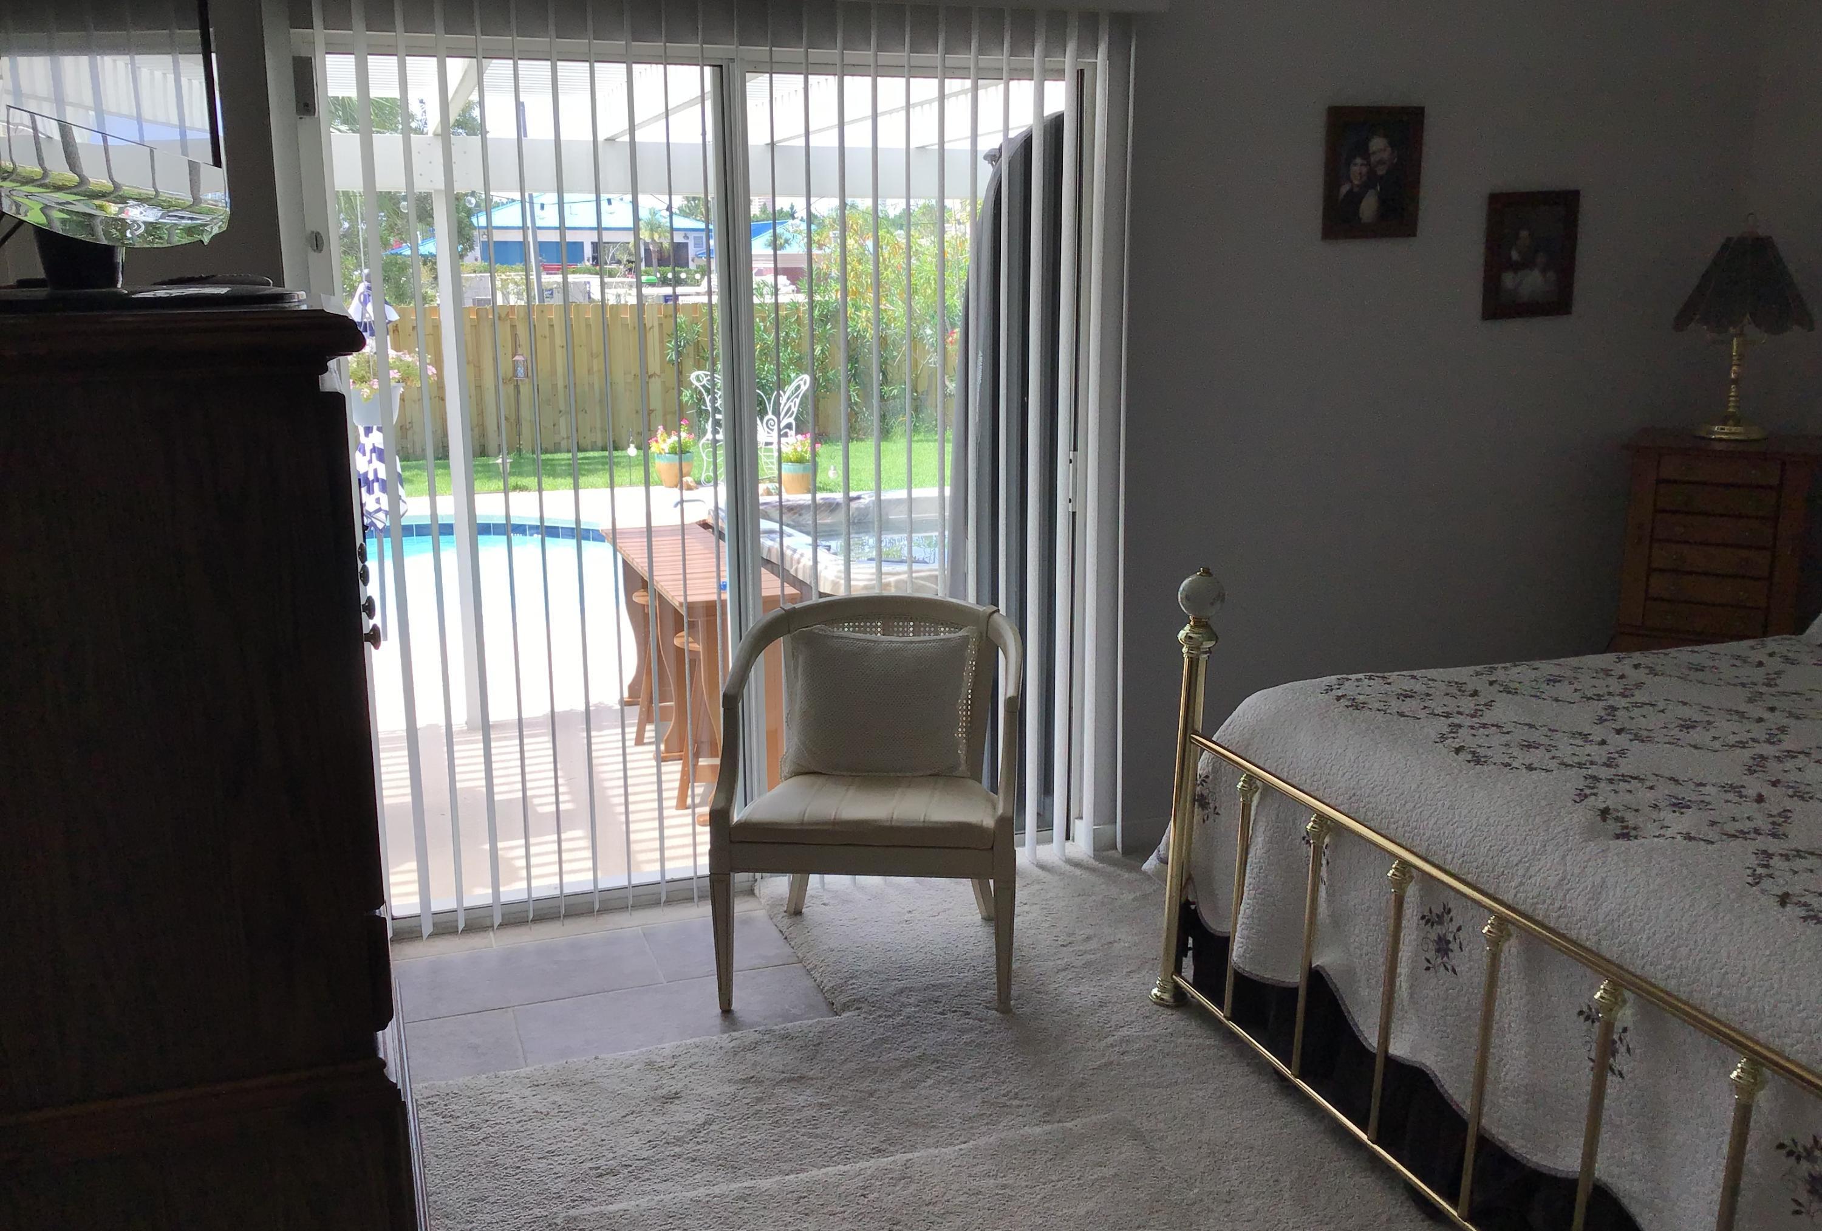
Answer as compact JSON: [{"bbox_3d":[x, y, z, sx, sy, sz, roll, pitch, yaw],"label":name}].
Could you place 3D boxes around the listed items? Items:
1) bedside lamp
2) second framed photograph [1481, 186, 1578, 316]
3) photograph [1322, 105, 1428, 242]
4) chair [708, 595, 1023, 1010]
[{"bbox_3d":[2.127,-0.735,4.191,0.325,0.560,0.325,7,14,31],"label":"bedside lamp"},{"bbox_3d":[1.606,-0.933,4.229,0.280,0.316,0.022,-5,13,-19],"label":"second framed photograph"},{"bbox_3d":[1.139,-1.091,4.026,0.280,0.316,0.022,-5,13,-19],"label":"photograph"},{"bbox_3d":[-0.080,0.374,3.487,0.610,0.765,0.560,0,12,3],"label":"chair"}]

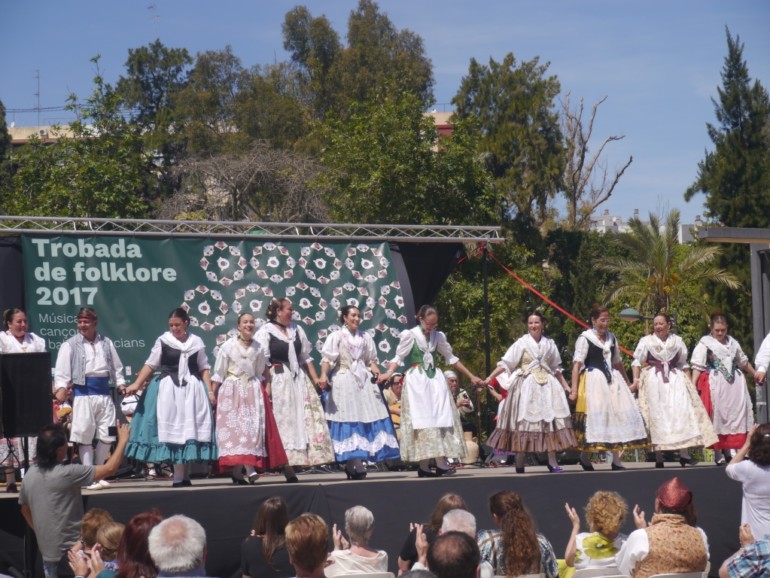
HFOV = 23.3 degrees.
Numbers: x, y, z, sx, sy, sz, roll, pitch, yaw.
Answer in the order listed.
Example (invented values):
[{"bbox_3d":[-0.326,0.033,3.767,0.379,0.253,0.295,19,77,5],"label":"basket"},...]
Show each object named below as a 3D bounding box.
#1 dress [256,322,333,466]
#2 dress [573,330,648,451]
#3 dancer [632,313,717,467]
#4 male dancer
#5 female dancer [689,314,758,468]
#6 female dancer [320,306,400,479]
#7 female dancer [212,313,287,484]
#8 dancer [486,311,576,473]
[{"bbox_3d":[-0.862,1.005,17.805,0.702,1.358,0.660,0,-2,-18],"label":"dress"},{"bbox_3d":[2.327,1.048,19.202,0.777,1.231,0.660,0,-2,-16],"label":"dress"},{"bbox_3d":[3.035,1.061,19.530,0.872,1.614,0.680,-1,-2,-6],"label":"dancer"},{"bbox_3d":[-2.728,1.006,17.254,0.627,1.672,0.500,0,-3,-24],"label":"male dancer"},{"bbox_3d":[3.556,1.058,19.782,0.729,1.603,0.620,0,-2,-18],"label":"female dancer"},{"bbox_3d":[-0.236,0.998,17.982,0.741,1.669,0.607,0,-4,-21],"label":"female dancer"},{"bbox_3d":[-1.266,1.028,17.467,0.684,1.598,0.589,-1,-4,-6],"label":"female dancer"},{"bbox_3d":[1.477,1.043,18.838,0.855,1.633,0.662,0,-4,-15],"label":"dancer"}]

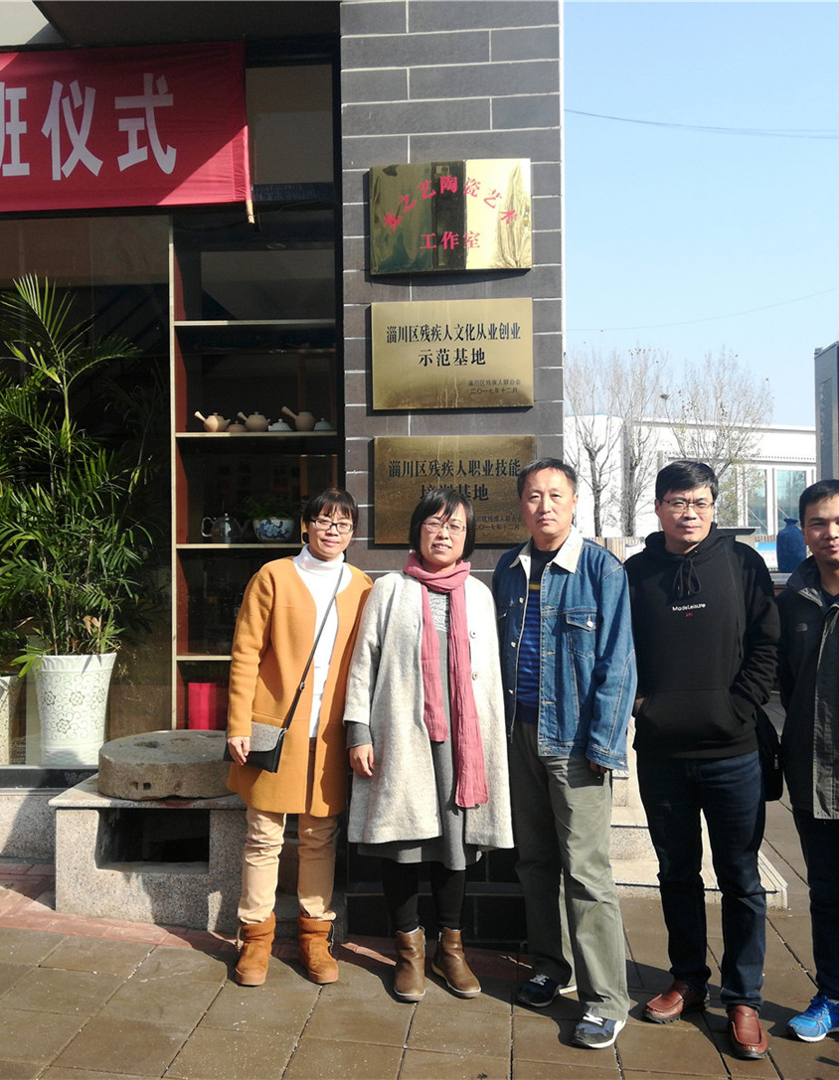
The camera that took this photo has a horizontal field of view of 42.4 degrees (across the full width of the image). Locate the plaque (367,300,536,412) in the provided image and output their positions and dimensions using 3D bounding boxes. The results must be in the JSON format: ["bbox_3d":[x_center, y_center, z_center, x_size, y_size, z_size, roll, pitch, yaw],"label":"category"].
[{"bbox_3d":[0.124,-0.687,4.015,0.600,0.400,0.025,-1,-1,5],"label":"plaque"}]

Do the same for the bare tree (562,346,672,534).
[{"bbox_3d":[5.876,-2.013,32.000,3.200,7.500,3.200,-1,-1,5],"label":"bare tree"}]

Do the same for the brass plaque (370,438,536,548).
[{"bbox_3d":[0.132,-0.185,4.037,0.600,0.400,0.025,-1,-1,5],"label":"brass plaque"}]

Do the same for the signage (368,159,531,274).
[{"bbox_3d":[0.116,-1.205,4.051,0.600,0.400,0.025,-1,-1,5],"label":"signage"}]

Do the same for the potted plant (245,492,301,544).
[{"bbox_3d":[-0.631,-0.091,4.631,0.240,0.220,0.210,-1,-1,5],"label":"potted plant"}]

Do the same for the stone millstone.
[{"bbox_3d":[-1.000,0.915,4.370,0.585,0.145,0.585,-1,-1,5],"label":"stone millstone"}]

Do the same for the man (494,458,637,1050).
[{"bbox_3d":[0.445,0.610,3.330,0.480,1.730,0.380,-1,-1,29],"label":"man"}]

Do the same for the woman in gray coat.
[{"bbox_3d":[0.031,0.635,3.533,0.540,1.605,0.350,-1,-1,-6],"label":"woman in gray coat"}]

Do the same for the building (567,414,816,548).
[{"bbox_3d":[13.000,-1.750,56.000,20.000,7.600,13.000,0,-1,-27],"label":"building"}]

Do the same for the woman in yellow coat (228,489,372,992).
[{"bbox_3d":[-0.396,0.623,3.592,0.500,1.590,0.350,-1,-1,-6],"label":"woman in yellow coat"}]

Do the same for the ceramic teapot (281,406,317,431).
[{"bbox_3d":[-0.515,-0.510,4.626,0.147,0.121,0.095,-1,-1,5],"label":"ceramic teapot"}]

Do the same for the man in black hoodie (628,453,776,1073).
[{"bbox_3d":[0.868,0.615,3.330,0.490,1.730,0.380,-1,-1,22],"label":"man in black hoodie"}]

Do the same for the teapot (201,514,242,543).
[{"bbox_3d":[-0.837,-0.046,4.648,0.195,0.130,0.130,-1,-1,5],"label":"teapot"}]

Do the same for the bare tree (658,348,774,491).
[{"bbox_3d":[9.671,-2.095,35.311,4.000,8.345,4.000,-1,-1,5],"label":"bare tree"}]

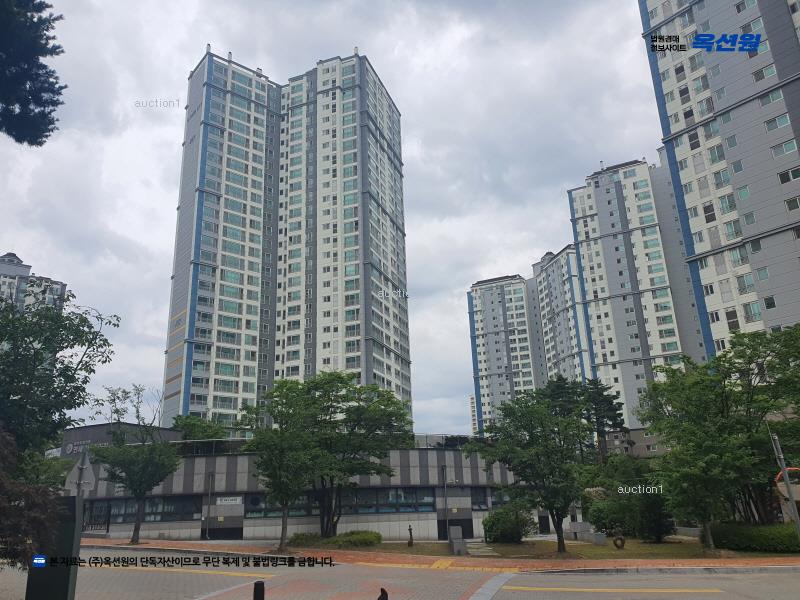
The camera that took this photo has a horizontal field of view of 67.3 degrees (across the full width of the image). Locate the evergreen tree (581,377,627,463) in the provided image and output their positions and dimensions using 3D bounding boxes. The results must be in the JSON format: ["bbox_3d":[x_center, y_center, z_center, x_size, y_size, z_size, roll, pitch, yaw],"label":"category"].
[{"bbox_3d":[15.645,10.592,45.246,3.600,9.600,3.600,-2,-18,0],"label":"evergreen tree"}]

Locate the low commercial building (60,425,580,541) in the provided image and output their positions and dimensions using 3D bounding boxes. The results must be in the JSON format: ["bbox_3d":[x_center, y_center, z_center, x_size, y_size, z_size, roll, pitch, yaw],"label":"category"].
[{"bbox_3d":[-4.262,13.264,42.225,34.500,7.000,6.000,0,-18,-8],"label":"low commercial building"}]

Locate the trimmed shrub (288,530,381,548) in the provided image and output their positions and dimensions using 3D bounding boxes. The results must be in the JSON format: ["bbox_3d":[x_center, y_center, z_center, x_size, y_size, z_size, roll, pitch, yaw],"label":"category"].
[{"bbox_3d":[-3.385,12.691,31.990,4.900,0.950,1.800,-1,-18,-3],"label":"trimmed shrub"}]

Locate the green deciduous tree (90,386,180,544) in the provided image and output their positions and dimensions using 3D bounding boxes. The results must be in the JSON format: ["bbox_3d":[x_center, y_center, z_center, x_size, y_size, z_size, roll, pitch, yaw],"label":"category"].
[{"bbox_3d":[-15.426,9.472,34.982,5.300,8.900,5.000,-2,-18,0],"label":"green deciduous tree"}]

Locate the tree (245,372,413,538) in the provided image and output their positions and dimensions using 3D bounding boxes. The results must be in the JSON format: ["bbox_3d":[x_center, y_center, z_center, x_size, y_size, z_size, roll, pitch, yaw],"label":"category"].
[{"bbox_3d":[-4.038,8.947,34.475,9.500,9.700,8.000,-2,-18,0],"label":"tree"}]

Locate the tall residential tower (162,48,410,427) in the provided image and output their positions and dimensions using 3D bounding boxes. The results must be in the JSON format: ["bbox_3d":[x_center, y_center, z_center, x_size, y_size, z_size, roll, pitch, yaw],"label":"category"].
[{"bbox_3d":[-20.430,-5.260,119.640,44.000,87.000,27.000,-1,-18,-5],"label":"tall residential tower"}]

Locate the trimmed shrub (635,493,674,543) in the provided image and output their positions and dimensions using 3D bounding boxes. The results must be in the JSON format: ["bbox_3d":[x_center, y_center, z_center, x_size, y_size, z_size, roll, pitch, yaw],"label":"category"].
[{"bbox_3d":[10.820,9.230,25.460,1.800,2.050,1.700,-2,-18,0],"label":"trimmed shrub"}]

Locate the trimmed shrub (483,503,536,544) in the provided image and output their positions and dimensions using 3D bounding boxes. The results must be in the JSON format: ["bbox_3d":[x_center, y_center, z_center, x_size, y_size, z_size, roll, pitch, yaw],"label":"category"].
[{"bbox_3d":[6.123,12.697,34.176,3.050,2.250,2.700,-2,-18,0],"label":"trimmed shrub"}]

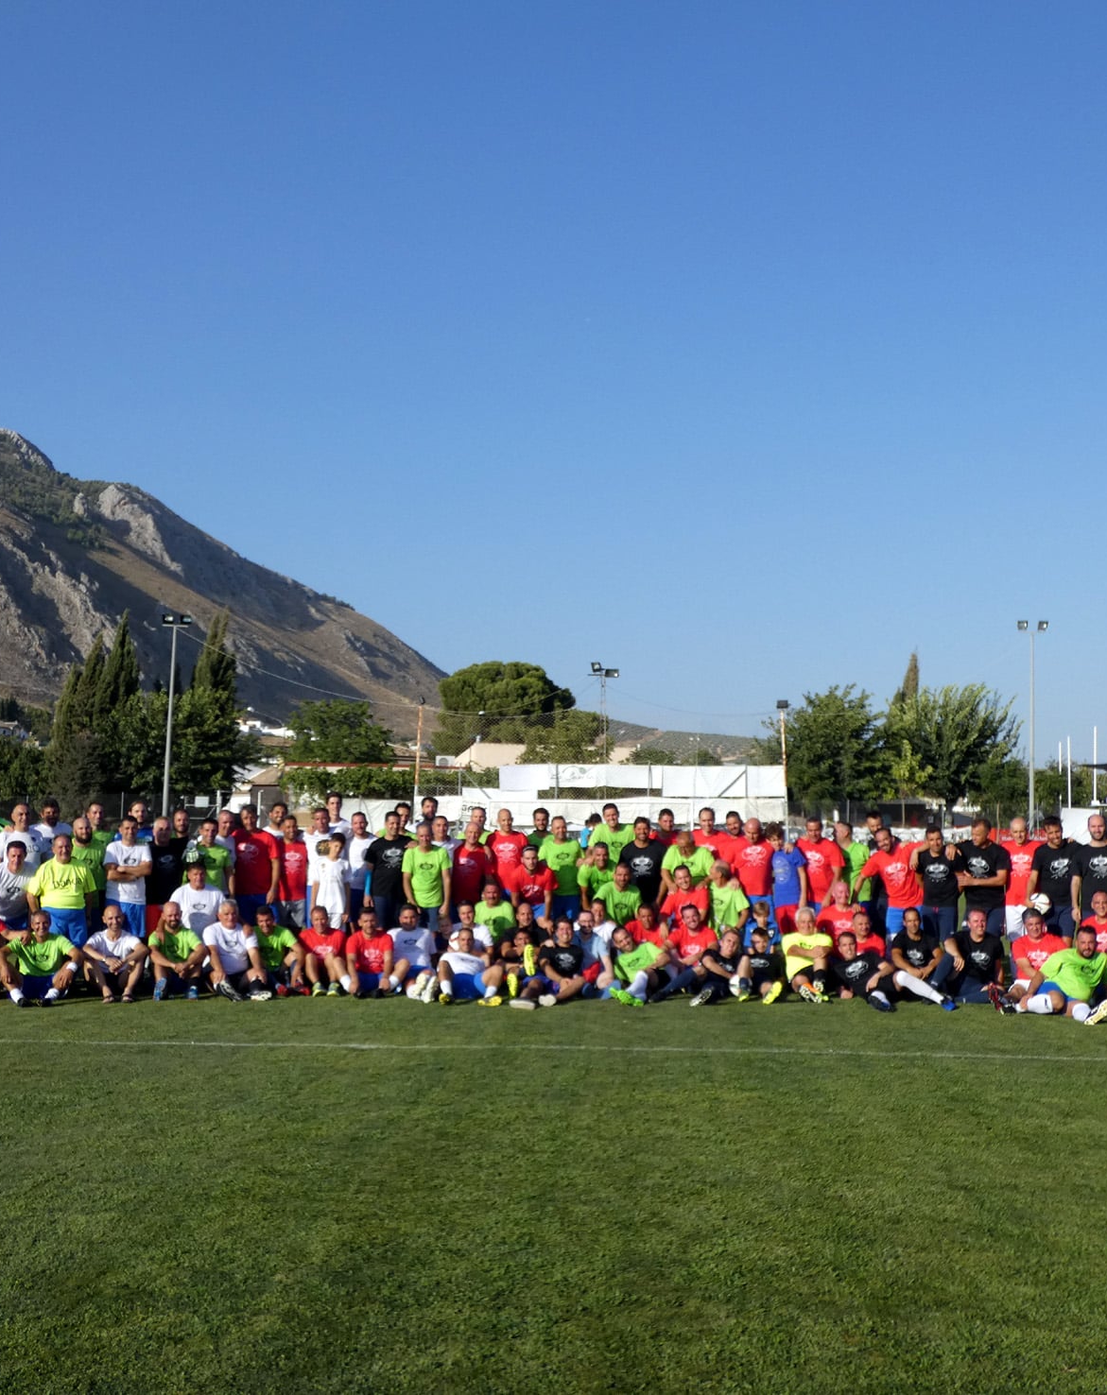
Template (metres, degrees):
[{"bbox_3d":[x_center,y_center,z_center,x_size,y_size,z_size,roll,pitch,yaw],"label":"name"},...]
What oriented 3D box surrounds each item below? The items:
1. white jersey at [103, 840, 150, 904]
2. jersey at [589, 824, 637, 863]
[{"bbox_3d":[-4.148,1.705,15.700,0.460,0.620,0.300,2,-4,-16],"label":"white jersey"},{"bbox_3d":[0.611,1.634,16.523,0.500,0.660,0.300,1,-5,-10],"label":"jersey"}]

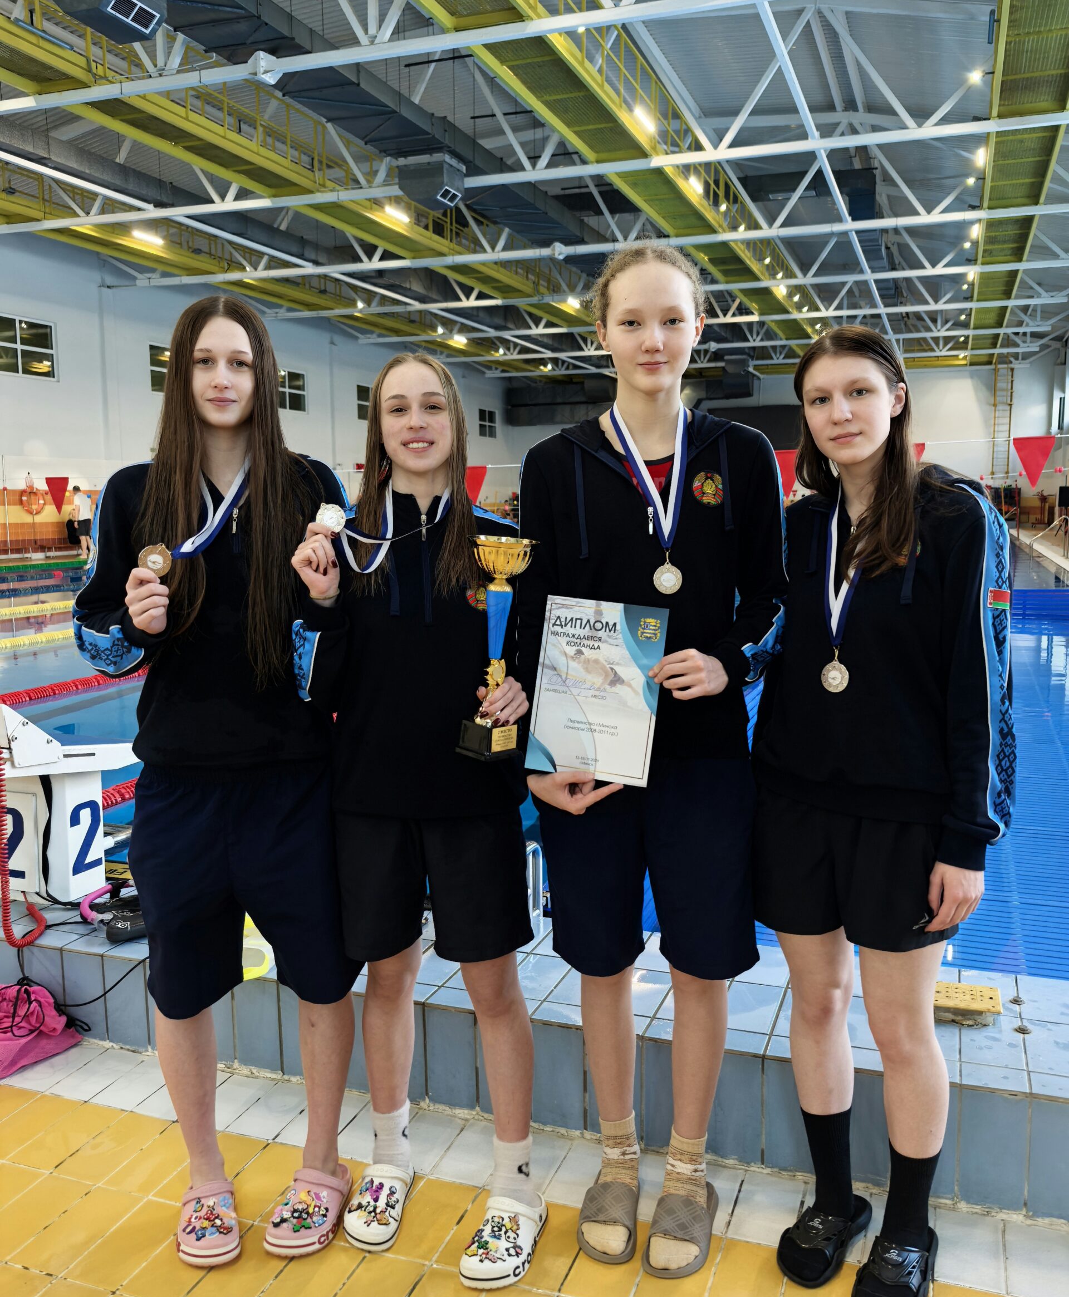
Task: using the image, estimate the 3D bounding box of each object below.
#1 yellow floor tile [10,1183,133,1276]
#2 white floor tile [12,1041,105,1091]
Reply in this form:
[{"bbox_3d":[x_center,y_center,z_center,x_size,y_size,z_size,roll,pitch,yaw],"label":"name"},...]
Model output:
[{"bbox_3d":[-0.883,1.133,2.163,0.120,0.010,0.244,2,8,19],"label":"yellow floor tile"},{"bbox_3d":[-1.190,1.055,2.795,0.120,0.010,0.237,2,7,19],"label":"white floor tile"}]

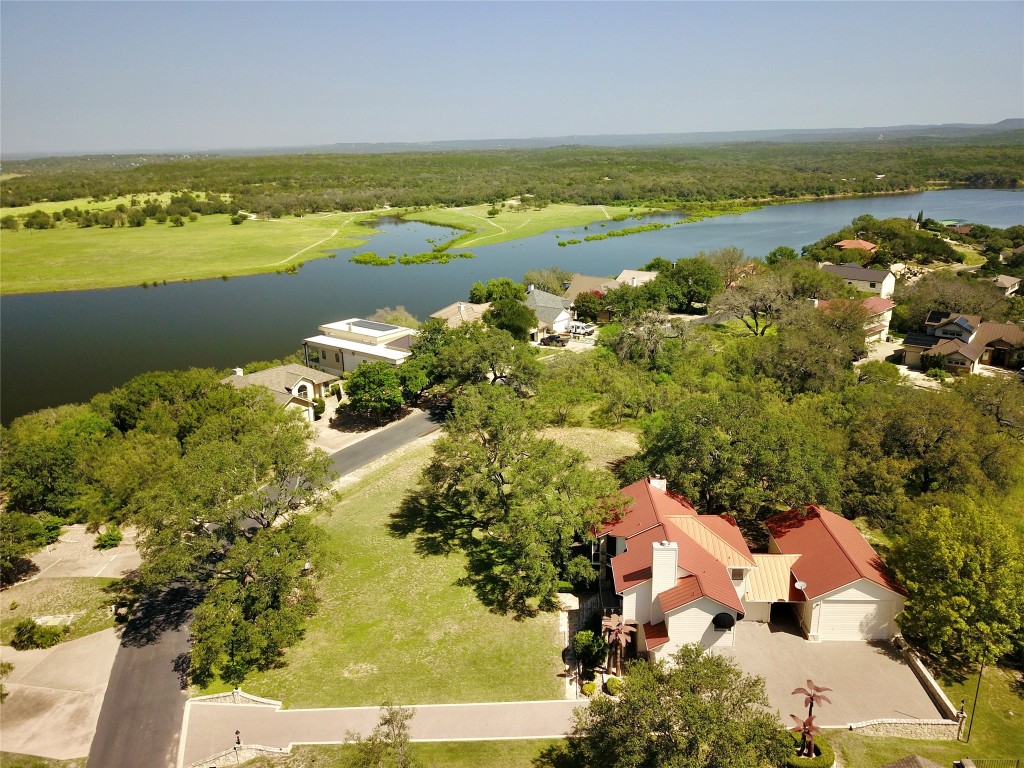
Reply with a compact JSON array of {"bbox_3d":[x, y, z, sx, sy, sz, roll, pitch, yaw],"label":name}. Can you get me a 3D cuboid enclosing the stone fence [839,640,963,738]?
[{"bbox_3d":[22.935,18.745,47.807,6.500,1.600,8.000,-1,18,3],"label":"stone fence"}]

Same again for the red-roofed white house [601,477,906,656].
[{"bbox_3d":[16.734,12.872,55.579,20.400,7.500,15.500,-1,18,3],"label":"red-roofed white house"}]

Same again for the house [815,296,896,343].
[{"bbox_3d":[55.244,-10.515,126.420,10.800,7.200,10.000,-17,23,-40],"label":"house"}]

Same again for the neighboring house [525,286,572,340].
[{"bbox_3d":[5.978,-14.035,145.701,13.500,6.500,11.000,11,22,36],"label":"neighboring house"}]

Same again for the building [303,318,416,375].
[{"bbox_3d":[-22.316,-5.328,121.267,21.900,6.600,8.800,12,23,38],"label":"building"}]

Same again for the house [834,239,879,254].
[{"bbox_3d":[106.046,-40.737,238.104,12.500,6.200,10.000,15,24,42],"label":"house"}]

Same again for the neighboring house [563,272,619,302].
[{"bbox_3d":[17.609,-18.750,160.082,13.000,6.500,13.000,12,23,38],"label":"neighboring house"}]

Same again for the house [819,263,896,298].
[{"bbox_3d":[78.369,-23.615,175.738,15.000,6.300,9.000,14,24,41],"label":"house"}]

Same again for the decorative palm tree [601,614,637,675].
[{"bbox_3d":[6.748,17.001,49.579,2.200,4.200,2.000,-1,18,3],"label":"decorative palm tree"}]

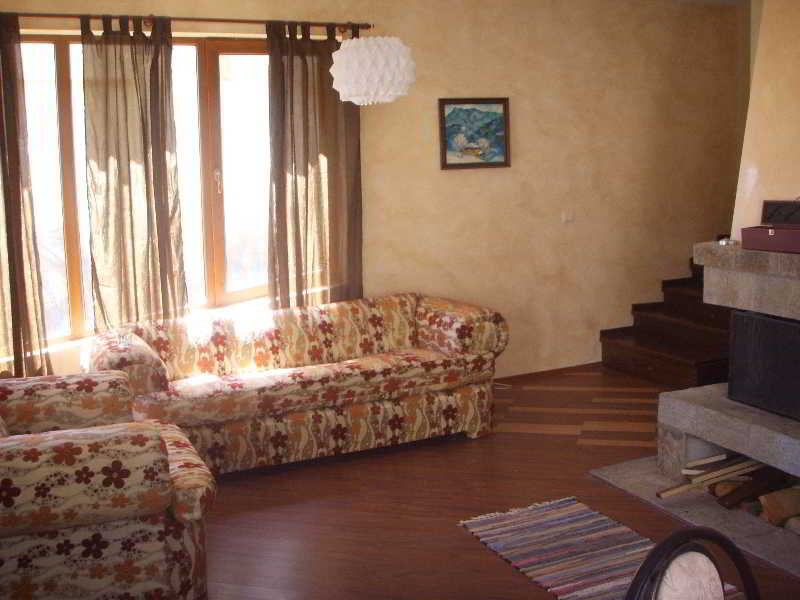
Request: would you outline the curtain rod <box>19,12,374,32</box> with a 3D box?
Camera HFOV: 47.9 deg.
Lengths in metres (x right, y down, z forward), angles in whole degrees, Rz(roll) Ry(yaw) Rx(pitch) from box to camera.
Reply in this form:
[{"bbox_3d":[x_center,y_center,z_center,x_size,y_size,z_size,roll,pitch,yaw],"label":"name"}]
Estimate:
[{"bbox_3d":[-0.994,-1.206,3.918,0.056,0.052,2.431,13,19,42],"label":"curtain rod"}]

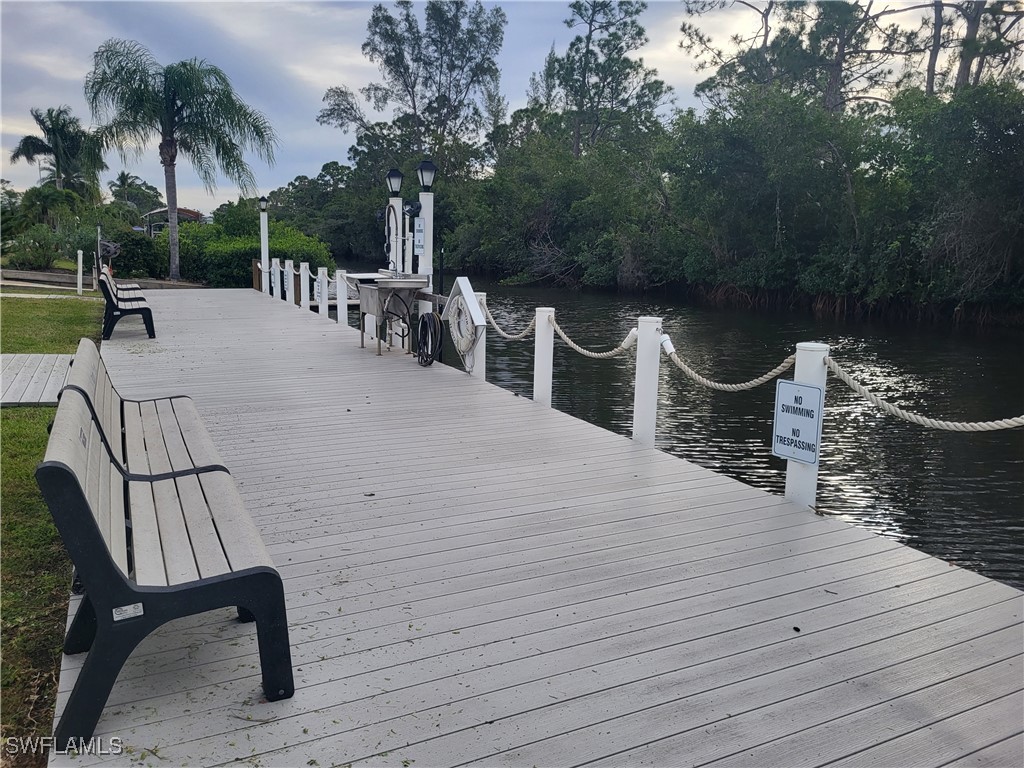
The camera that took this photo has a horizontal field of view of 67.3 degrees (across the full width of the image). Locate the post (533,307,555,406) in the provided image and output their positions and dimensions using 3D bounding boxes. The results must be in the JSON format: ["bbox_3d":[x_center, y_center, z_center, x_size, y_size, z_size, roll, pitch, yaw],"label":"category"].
[{"bbox_3d":[0.287,-0.245,6.956,0.172,0.875,0.172,-5,12,-26],"label":"post"}]

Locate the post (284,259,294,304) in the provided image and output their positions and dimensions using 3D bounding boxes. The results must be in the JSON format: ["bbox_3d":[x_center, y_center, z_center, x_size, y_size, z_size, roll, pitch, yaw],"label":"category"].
[{"bbox_3d":[-5.040,-2.310,17.446,0.175,0.935,0.175,-5,12,-26],"label":"post"}]

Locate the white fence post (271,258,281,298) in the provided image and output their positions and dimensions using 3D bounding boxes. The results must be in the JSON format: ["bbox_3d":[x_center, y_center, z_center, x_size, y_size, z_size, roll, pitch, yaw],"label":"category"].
[{"bbox_3d":[-5.789,-2.590,18.945,0.167,0.965,0.167,-4,11,-27],"label":"white fence post"}]

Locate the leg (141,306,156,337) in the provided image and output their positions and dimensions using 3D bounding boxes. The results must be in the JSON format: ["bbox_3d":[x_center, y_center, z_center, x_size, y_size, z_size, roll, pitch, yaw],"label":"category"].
[{"bbox_3d":[-5.316,-0.886,11.224,0.190,0.430,0.065,-5,12,-26],"label":"leg"}]

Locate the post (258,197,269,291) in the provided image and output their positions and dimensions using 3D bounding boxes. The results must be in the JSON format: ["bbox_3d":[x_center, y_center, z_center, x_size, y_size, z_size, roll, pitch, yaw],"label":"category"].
[{"bbox_3d":[-6.481,-3.608,20.075,0.235,2.480,0.235,-5,12,-26],"label":"post"}]

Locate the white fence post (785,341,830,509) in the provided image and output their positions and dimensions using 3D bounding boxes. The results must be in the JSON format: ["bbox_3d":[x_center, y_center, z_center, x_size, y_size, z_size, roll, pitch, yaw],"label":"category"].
[{"bbox_3d":[1.721,0.245,4.487,0.165,0.946,0.165,-4,11,-27],"label":"white fence post"}]

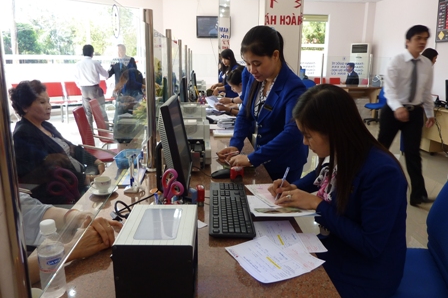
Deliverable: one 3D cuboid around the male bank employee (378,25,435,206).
[{"bbox_3d":[1.732,-0.314,3.113,0.560,1.660,0.600,-2,14,-8],"label":"male bank employee"}]

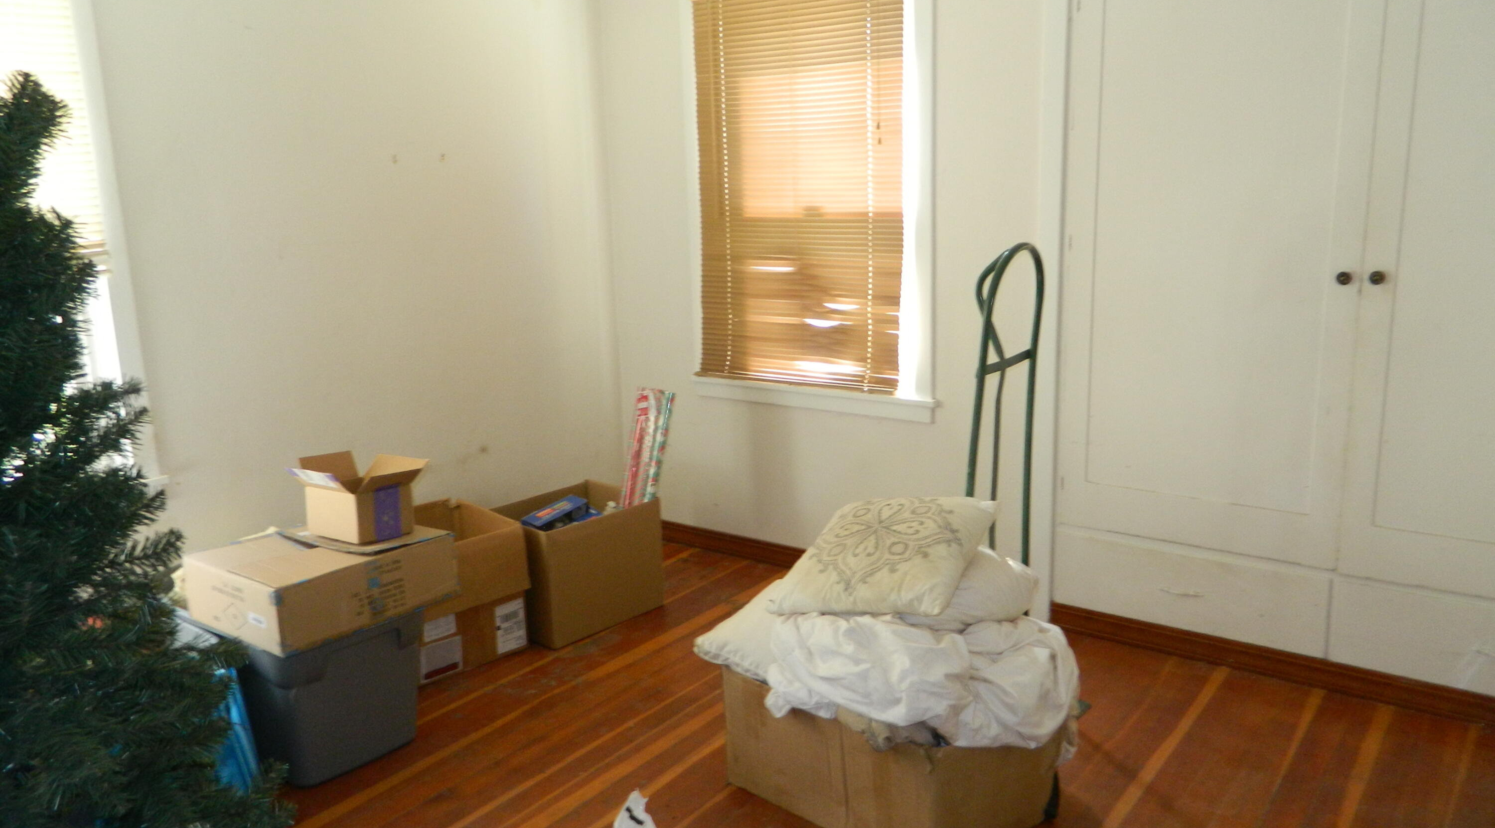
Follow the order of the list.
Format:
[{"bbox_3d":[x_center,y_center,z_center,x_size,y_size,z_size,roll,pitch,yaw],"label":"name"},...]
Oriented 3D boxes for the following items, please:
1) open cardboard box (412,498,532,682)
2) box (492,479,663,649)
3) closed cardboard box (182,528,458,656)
[{"bbox_3d":[-0.975,0.561,3.367,0.400,0.419,0.432,10,17,44],"label":"open cardboard box"},{"bbox_3d":[-0.602,0.494,3.687,0.397,0.390,0.462,10,17,43],"label":"box"},{"bbox_3d":[-1.084,0.414,2.777,0.433,0.164,0.494,8,15,37],"label":"closed cardboard box"}]

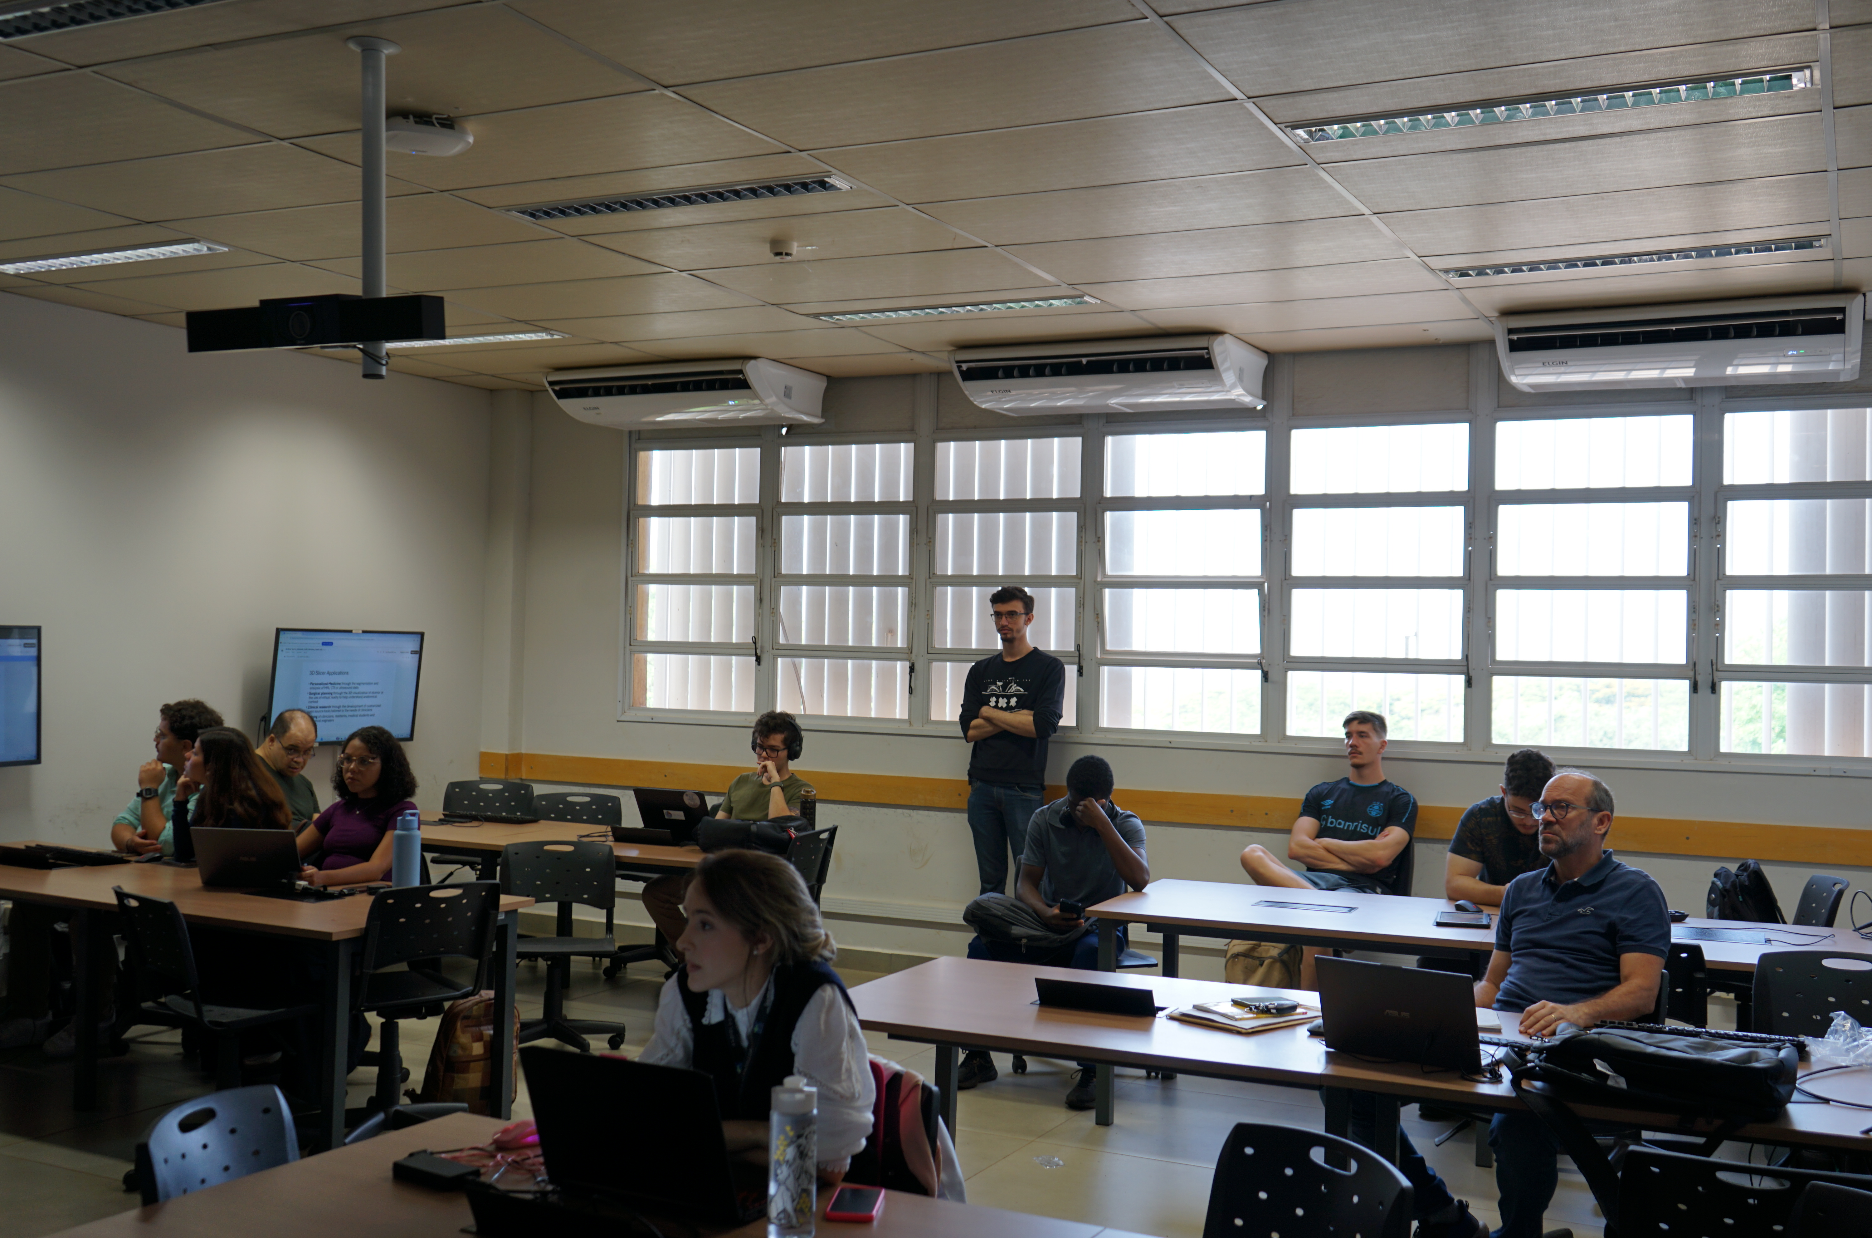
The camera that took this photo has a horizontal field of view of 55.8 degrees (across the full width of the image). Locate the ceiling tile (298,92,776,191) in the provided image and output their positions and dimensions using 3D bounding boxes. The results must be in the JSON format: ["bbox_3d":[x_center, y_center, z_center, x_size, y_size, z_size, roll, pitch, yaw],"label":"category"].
[{"bbox_3d":[-1.048,-1.260,4.694,1.225,0.020,0.610,1,-1,27],"label":"ceiling tile"}]

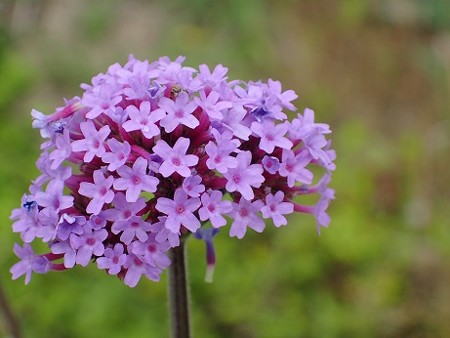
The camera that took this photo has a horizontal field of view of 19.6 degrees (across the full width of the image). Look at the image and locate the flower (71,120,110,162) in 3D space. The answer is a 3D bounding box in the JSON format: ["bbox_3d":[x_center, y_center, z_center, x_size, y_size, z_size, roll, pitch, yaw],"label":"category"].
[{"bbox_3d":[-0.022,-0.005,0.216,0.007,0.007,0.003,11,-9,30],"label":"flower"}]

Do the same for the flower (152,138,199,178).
[{"bbox_3d":[-0.008,-0.002,0.212,0.008,0.007,0.003,1,-11,2],"label":"flower"}]

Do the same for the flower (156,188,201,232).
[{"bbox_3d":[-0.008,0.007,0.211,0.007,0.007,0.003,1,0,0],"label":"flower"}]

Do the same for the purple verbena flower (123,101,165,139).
[{"bbox_3d":[-0.014,-0.008,0.216,0.007,0.007,0.003,4,-26,10],"label":"purple verbena flower"}]

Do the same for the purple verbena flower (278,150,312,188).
[{"bbox_3d":[0.012,0.000,0.218,0.007,0.006,0.003,-11,0,-31],"label":"purple verbena flower"}]

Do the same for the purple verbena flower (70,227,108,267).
[{"bbox_3d":[-0.021,0.012,0.204,0.006,0.006,0.003,5,9,13],"label":"purple verbena flower"}]

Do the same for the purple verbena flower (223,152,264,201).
[{"bbox_3d":[0.003,0.001,0.213,0.007,0.008,0.003,-6,-7,-19],"label":"purple verbena flower"}]

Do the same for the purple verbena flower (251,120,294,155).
[{"bbox_3d":[0.007,-0.005,0.204,0.007,0.006,0.003,-2,-25,-13],"label":"purple verbena flower"}]

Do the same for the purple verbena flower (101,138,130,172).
[{"bbox_3d":[-0.017,-0.002,0.203,0.005,0.005,0.003,9,-4,26],"label":"purple verbena flower"}]

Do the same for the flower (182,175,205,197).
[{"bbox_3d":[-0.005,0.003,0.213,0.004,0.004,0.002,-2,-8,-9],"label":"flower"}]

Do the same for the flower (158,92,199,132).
[{"bbox_3d":[-0.007,-0.009,0.203,0.006,0.007,0.003,3,-28,5],"label":"flower"}]

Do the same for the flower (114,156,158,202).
[{"bbox_3d":[-0.015,0.002,0.212,0.008,0.008,0.003,4,-5,9],"label":"flower"}]

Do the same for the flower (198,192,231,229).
[{"bbox_3d":[-0.001,0.006,0.200,0.005,0.006,0.003,-1,3,-10],"label":"flower"}]

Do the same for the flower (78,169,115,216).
[{"bbox_3d":[-0.020,0.004,0.203,0.006,0.007,0.003,11,3,30],"label":"flower"}]

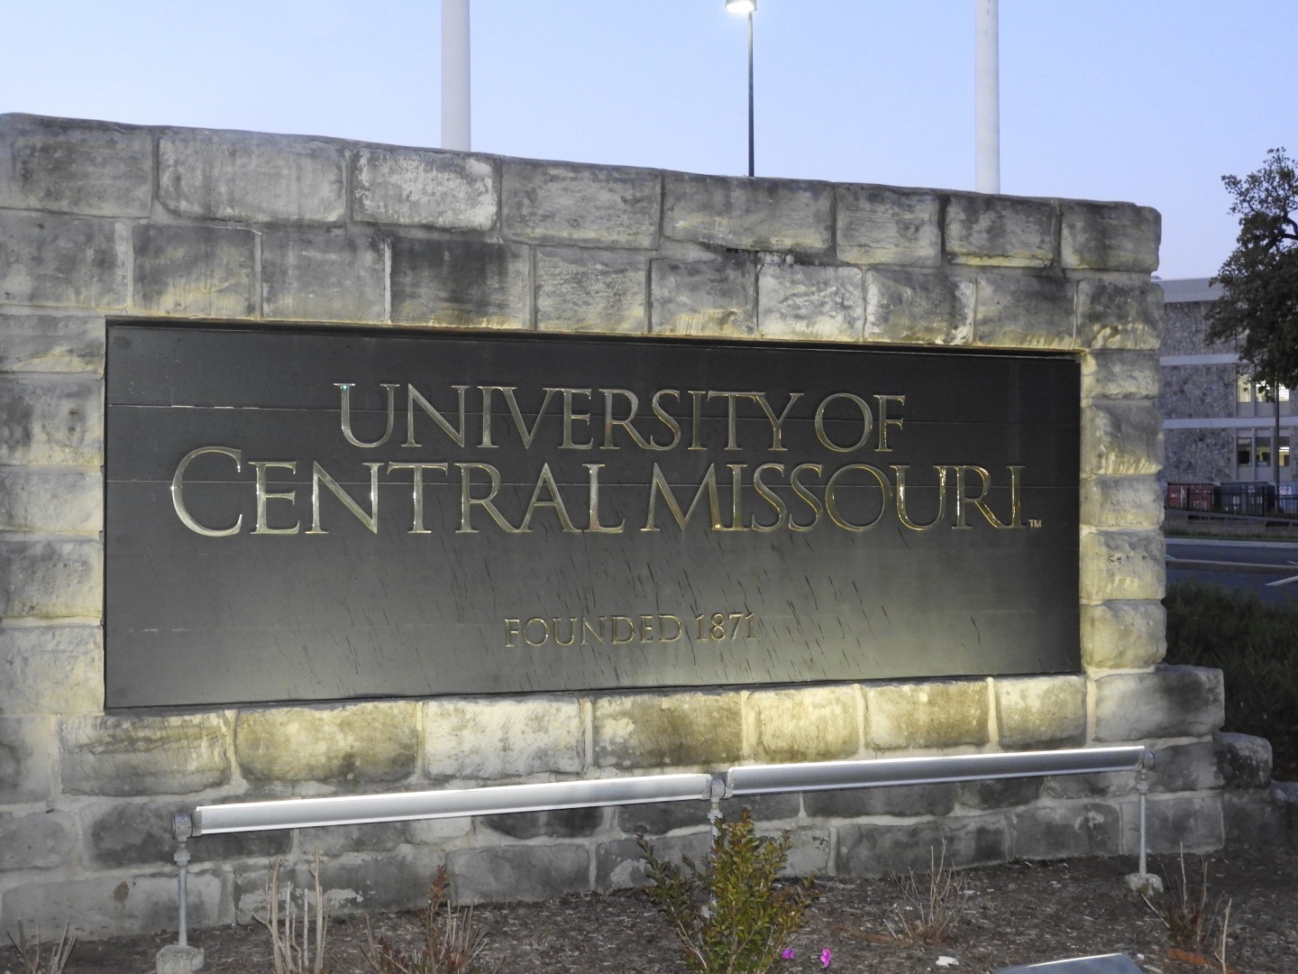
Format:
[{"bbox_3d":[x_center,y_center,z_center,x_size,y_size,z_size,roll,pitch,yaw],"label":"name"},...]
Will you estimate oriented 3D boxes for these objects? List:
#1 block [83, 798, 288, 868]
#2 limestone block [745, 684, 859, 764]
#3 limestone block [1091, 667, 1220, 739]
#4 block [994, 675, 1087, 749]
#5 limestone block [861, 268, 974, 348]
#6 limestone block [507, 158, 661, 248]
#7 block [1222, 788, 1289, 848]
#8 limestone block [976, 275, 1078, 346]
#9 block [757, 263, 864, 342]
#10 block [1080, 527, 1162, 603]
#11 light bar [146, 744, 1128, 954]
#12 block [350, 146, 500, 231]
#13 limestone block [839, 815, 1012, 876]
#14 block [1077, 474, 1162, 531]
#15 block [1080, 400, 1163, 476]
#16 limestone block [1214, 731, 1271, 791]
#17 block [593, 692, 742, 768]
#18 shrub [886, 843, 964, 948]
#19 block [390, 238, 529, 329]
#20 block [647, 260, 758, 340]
[{"bbox_3d":[-1.717,1.253,6.908,0.723,0.223,0.280,0,-1,-22],"label":"block"},{"bbox_3d":[0.590,0.975,7.859,0.519,0.310,0.300,0,-1,-21],"label":"limestone block"},{"bbox_3d":[2.448,1.070,9.312,0.756,0.327,0.300,0,-1,-20],"label":"limestone block"},{"bbox_3d":[1.656,0.981,8.295,0.469,0.299,0.280,0,-1,-22],"label":"block"},{"bbox_3d":[1.098,-0.760,8.077,0.537,0.306,0.300,0,-1,-21],"label":"limestone block"},{"bbox_3d":[-0.314,-1.113,7.538,0.657,0.322,0.280,0,-1,-22],"label":"limestone block"},{"bbox_3d":[3.041,1.689,9.683,0.405,0.314,0.300,0,-1,-20],"label":"block"},{"bbox_3d":[1.591,-0.762,8.309,0.516,0.306,0.280,0,-1,-22],"label":"limestone block"},{"bbox_3d":[0.583,-0.721,7.461,0.470,0.288,0.260,0,0,-23],"label":"block"},{"bbox_3d":[1.976,0.332,8.055,0.355,0.306,0.280,0,0,-23],"label":"block"},{"bbox_3d":[0.240,1.284,6.747,3.862,0.506,0.150,0,0,-23],"label":"light bar"},{"bbox_3d":[-0.855,-1.069,6.855,0.538,0.261,0.260,0,0,-23],"label":"block"},{"bbox_3d":[1.112,1.517,8.060,0.832,0.226,0.280,0,-1,-22],"label":"limestone block"},{"bbox_3d":[2.088,0.074,8.493,0.377,0.238,0.280,0,-1,-22],"label":"block"},{"bbox_3d":[2.045,-0.213,8.446,0.437,0.331,0.320,0,-1,-21],"label":"block"},{"bbox_3d":[2.648,1.245,8.682,0.320,0.252,0.360,0,-1,-21],"label":"limestone block"},{"bbox_3d":[0.025,0.923,7.213,0.611,0.265,0.260,0,0,-23],"label":"block"},{"bbox_3d":[1.102,1.607,7.447,0.266,0.366,0.252,0,-1,-20],"label":"shrub"},{"bbox_3d":[-0.733,-0.733,6.904,0.523,0.308,0.260,0,0,-23],"label":"block"},{"bbox_3d":[0.173,-0.761,7.720,0.468,0.305,0.300,0,-1,-21],"label":"block"}]

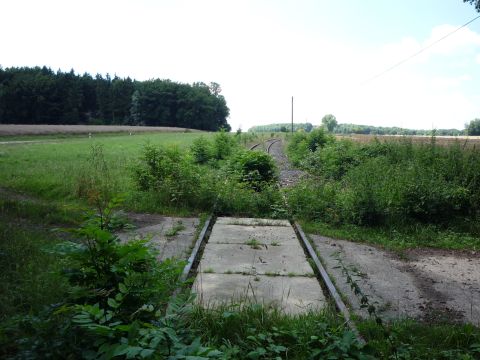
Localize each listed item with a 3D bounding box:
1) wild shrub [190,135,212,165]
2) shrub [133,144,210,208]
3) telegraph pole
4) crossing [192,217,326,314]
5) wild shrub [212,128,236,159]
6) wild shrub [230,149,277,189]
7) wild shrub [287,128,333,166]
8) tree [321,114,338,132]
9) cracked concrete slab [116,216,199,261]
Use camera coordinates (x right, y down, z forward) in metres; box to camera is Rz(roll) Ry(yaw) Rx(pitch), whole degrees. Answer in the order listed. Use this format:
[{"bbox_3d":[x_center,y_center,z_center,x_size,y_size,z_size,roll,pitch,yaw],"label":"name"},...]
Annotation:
[{"bbox_3d":[-1.835,-1.382,21.148,1.014,1.372,1.050,0,6,0],"label":"wild shrub"},{"bbox_3d":[-1.450,-0.086,9.391,1.586,1.322,1.350,0,6,0],"label":"shrub"},{"bbox_3d":[8.314,-9.641,70.388,0.200,7.107,0.200,0,6,0],"label":"telegraph pole"},{"bbox_3d":[0.190,0.992,5.852,1.282,0.150,4.117,0,6,1],"label":"crossing"},{"bbox_3d":[-0.824,-1.845,23.597,1.236,1.779,1.250,0,6,0],"label":"wild shrub"},{"bbox_3d":[0.367,-0.229,12.075,1.309,1.140,1.200,0,6,0],"label":"wild shrub"},{"bbox_3d":[3.155,-1.445,20.141,2.020,1.777,1.900,0,6,0],"label":"wild shrub"},{"bbox_3d":[61.855,-38.326,305.793,11.738,13.868,10.500,0,6,0],"label":"tree"},{"bbox_3d":[-1.290,0.886,6.689,1.220,0.120,2.704,0,6,1],"label":"cracked concrete slab"}]

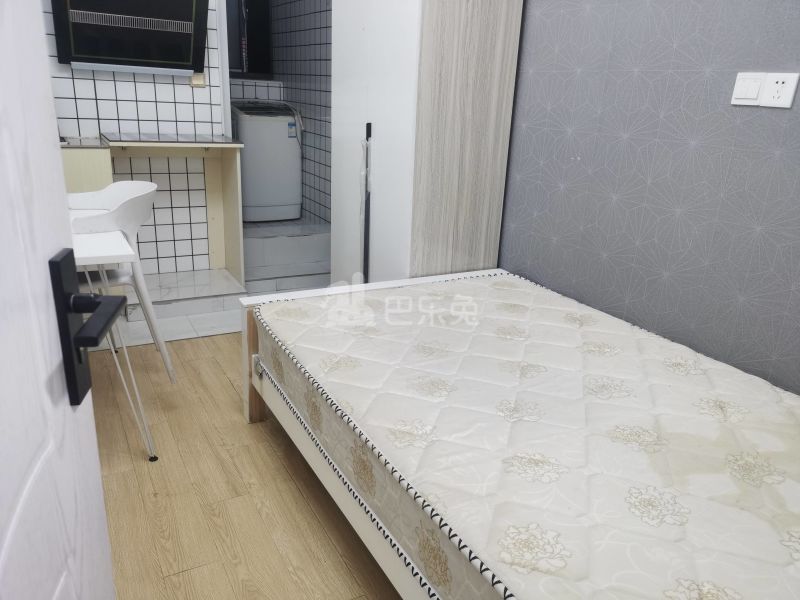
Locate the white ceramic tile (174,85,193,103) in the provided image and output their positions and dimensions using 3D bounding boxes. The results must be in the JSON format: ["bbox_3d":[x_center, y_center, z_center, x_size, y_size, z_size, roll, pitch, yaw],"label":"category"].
[{"bbox_3d":[-1.232,-1.175,3.550,0.098,0.098,0.010,-8,21,-28],"label":"white ceramic tile"}]

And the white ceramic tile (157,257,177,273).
[{"bbox_3d":[-1.471,-0.221,3.938,0.101,0.101,0.009,-7,20,-28],"label":"white ceramic tile"}]

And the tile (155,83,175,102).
[{"bbox_3d":[-1.315,-1.158,3.496,0.099,0.099,0.010,-8,22,-28],"label":"tile"}]

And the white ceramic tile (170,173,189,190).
[{"bbox_3d":[-1.356,-0.726,3.825,0.101,0.101,0.009,-7,20,-28],"label":"white ceramic tile"}]

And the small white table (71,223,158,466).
[{"bbox_3d":[-1.292,0.079,2.307,0.517,0.727,1.000,-8,22,-28],"label":"small white table"}]

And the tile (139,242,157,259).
[{"bbox_3d":[-1.512,-0.295,3.753,0.100,0.100,0.010,-7,21,-26],"label":"tile"}]

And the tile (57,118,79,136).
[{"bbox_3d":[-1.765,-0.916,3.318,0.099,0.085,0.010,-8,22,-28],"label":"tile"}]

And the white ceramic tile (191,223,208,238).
[{"bbox_3d":[-1.235,-0.424,3.852,0.100,0.100,0.010,-7,21,-26],"label":"white ceramic tile"}]

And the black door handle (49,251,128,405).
[{"bbox_3d":[-0.379,0.053,0.753,0.076,0.194,0.169,-1,18,-11],"label":"black door handle"}]

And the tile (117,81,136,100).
[{"bbox_3d":[-1.491,-1.135,3.399,0.099,0.099,0.010,-8,22,-28],"label":"tile"}]

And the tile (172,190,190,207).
[{"bbox_3d":[-1.305,-0.602,3.712,0.099,0.099,0.010,-8,22,-28],"label":"tile"}]

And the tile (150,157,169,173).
[{"bbox_3d":[-1.442,-0.813,3.745,0.101,0.101,0.009,-7,20,-28],"label":"tile"}]

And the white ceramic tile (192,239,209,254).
[{"bbox_3d":[-1.239,-0.328,3.885,0.100,0.100,0.010,-7,21,-26],"label":"white ceramic tile"}]

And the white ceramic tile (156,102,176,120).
[{"bbox_3d":[-1.325,-1.068,3.534,0.098,0.098,0.010,-8,21,-28],"label":"white ceramic tile"}]

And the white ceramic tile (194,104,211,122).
[{"bbox_3d":[-1.151,-1.096,3.652,0.100,0.100,0.010,-7,21,-26],"label":"white ceramic tile"}]

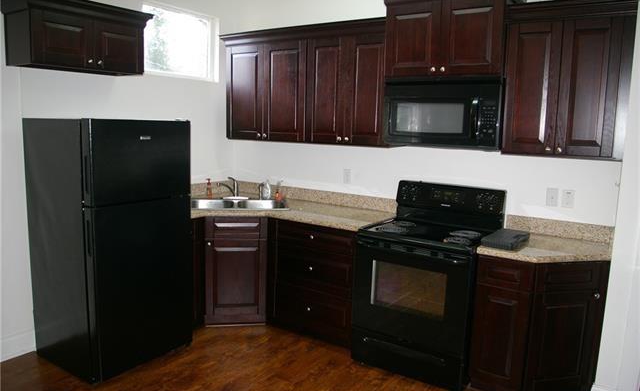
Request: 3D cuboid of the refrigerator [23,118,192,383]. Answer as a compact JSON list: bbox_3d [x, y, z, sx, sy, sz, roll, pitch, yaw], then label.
[{"bbox_3d":[-1.391,0.281,3.228,0.727,1.572,0.707,7,10,32],"label":"refrigerator"}]

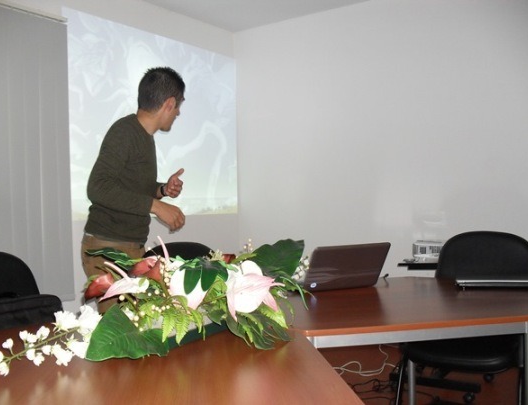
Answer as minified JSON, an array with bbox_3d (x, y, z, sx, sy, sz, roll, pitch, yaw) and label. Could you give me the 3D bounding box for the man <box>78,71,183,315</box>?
[{"bbox_3d":[-0.520,0.295,2.200,0.440,1.670,0.500,-1,2,-5],"label":"man"}]

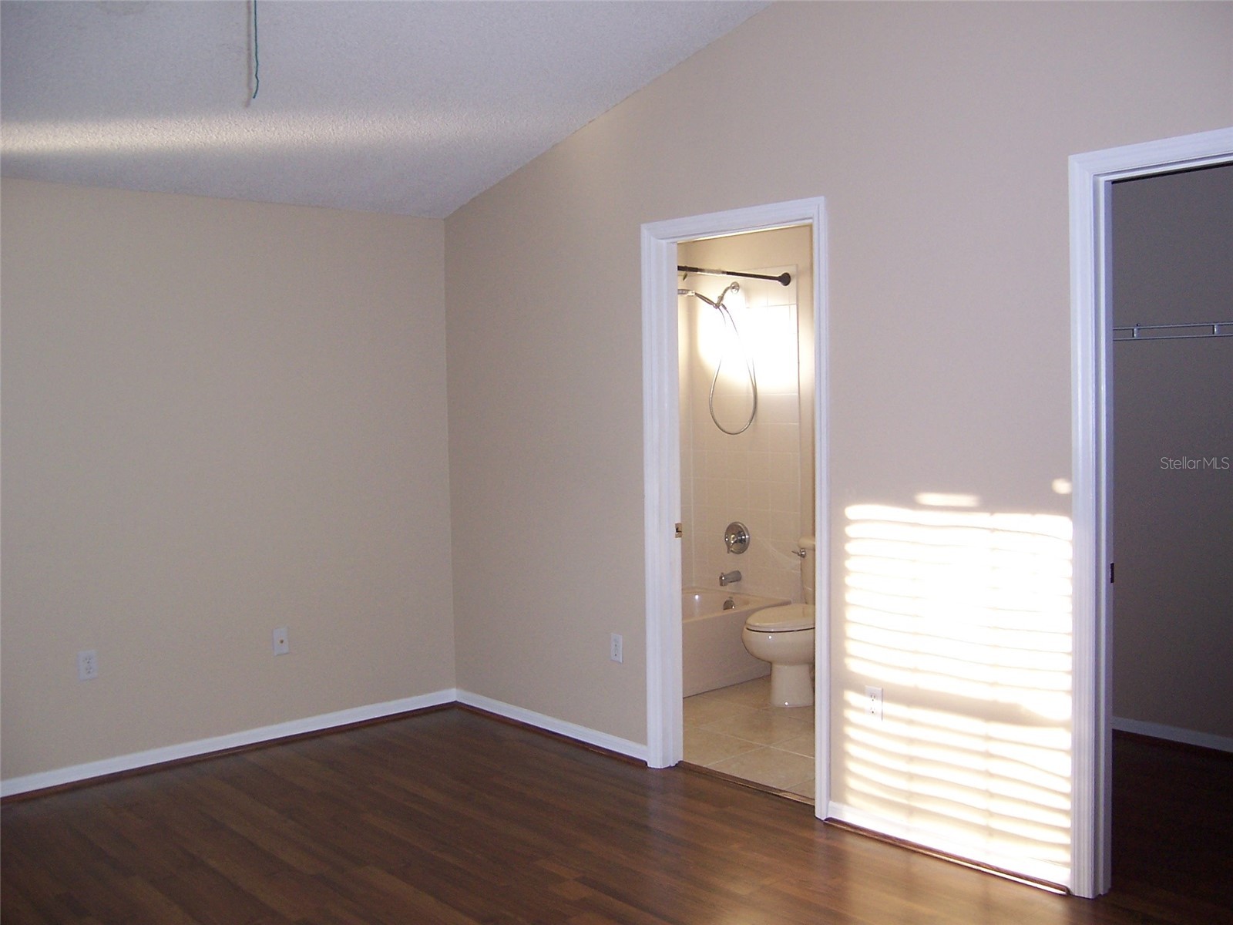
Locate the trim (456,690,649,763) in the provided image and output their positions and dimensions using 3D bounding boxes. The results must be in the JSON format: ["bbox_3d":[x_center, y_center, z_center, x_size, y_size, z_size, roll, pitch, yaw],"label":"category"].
[{"bbox_3d":[-0.329,1.141,5.152,0.015,0.070,1.365,-3,4,-41],"label":"trim"}]

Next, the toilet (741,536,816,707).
[{"bbox_3d":[0.944,0.763,5.645,0.740,0.750,0.460,-3,4,-41],"label":"toilet"}]

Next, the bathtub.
[{"bbox_3d":[0.118,0.952,6.037,1.520,0.365,0.750,-3,4,-41],"label":"bathtub"}]

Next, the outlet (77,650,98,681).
[{"bbox_3d":[-2.040,0.781,4.537,0.070,0.115,0.008,-3,4,-41],"label":"outlet"}]

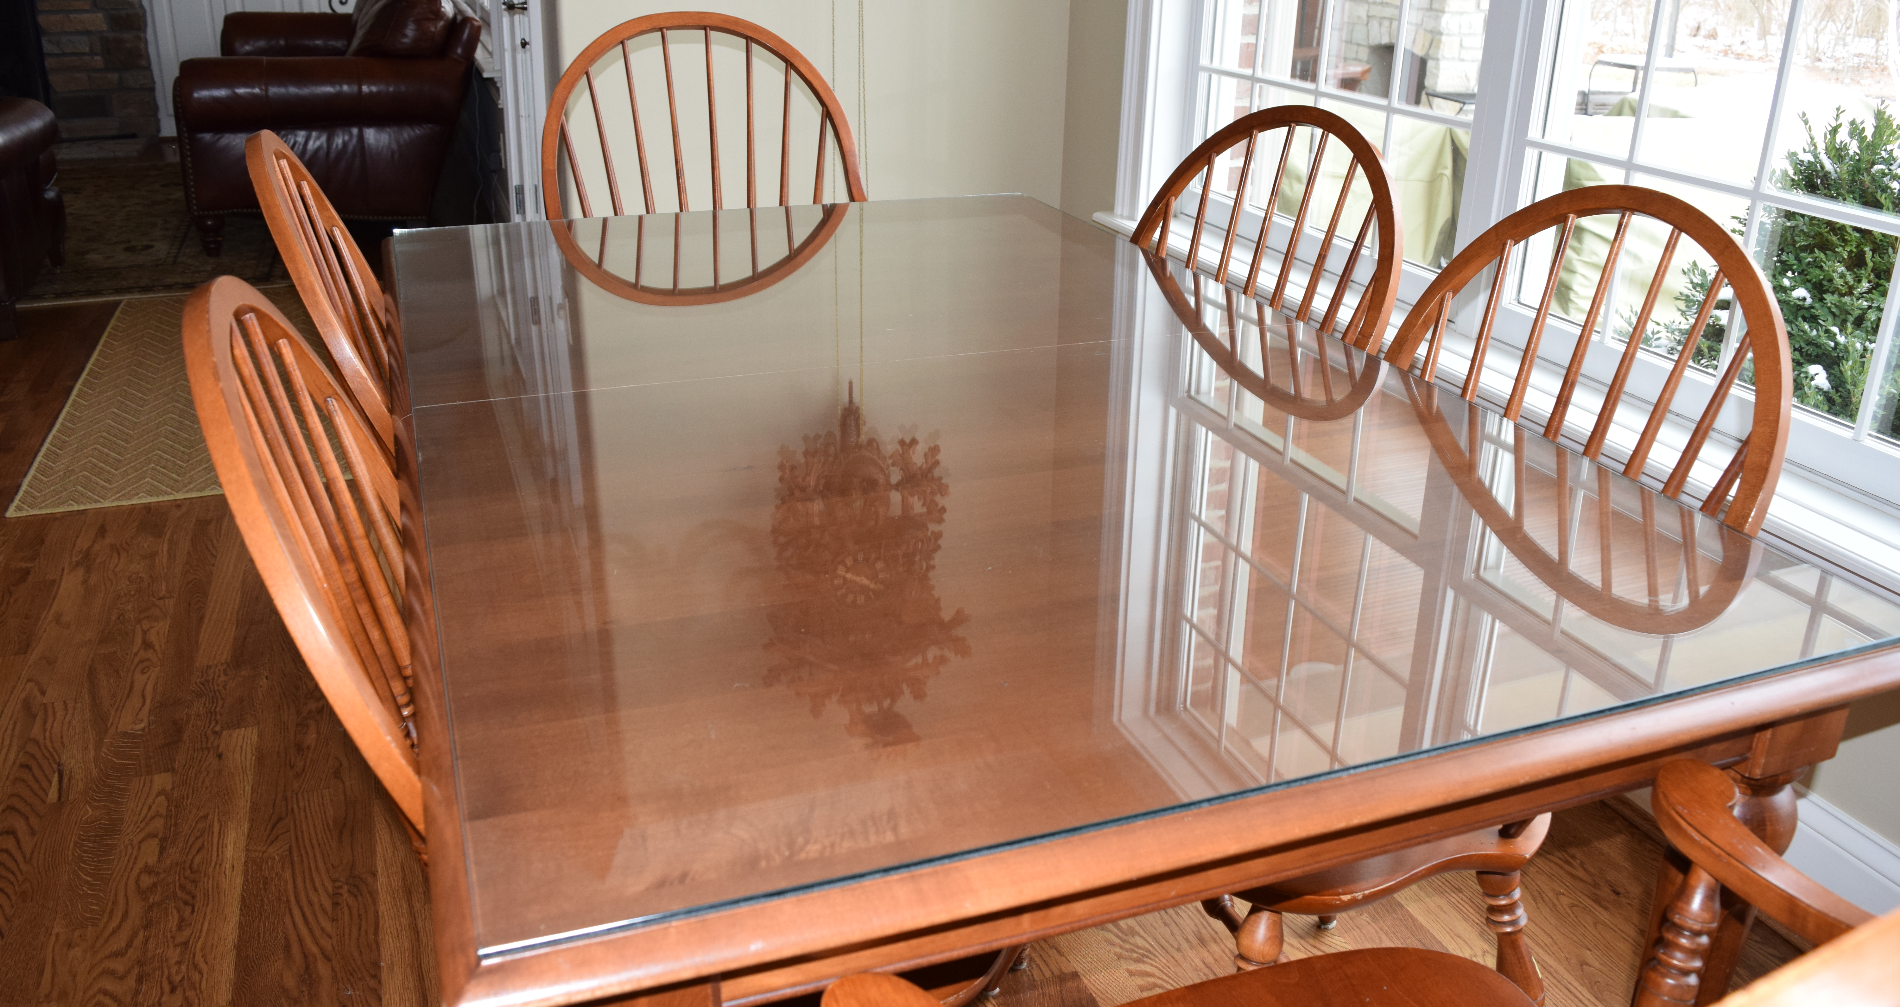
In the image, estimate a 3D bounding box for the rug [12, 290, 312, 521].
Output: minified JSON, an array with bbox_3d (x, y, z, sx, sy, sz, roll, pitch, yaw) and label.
[{"bbox_3d":[-1.807,-0.376,3.857,1.100,0.010,1.900,-7,24,-20],"label":"rug"}]

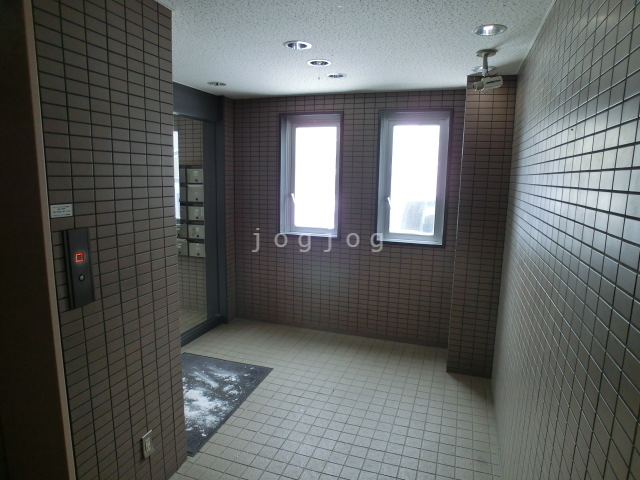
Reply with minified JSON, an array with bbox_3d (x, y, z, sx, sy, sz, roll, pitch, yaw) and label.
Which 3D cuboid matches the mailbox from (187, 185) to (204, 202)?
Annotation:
[{"bbox_3d":[-1.358,-0.511,4.282,0.243,0.193,0.150,4,9,18],"label":"mailbox"}]

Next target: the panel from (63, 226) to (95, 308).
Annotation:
[{"bbox_3d":[-0.912,0.106,1.471,0.025,0.295,0.087,4,9,18],"label":"panel"}]

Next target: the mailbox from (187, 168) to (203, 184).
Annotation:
[{"bbox_3d":[-1.354,-0.697,4.253,0.242,0.161,0.150,4,9,18],"label":"mailbox"}]

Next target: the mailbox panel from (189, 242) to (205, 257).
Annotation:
[{"bbox_3d":[-1.371,0.118,4.382,0.238,0.166,0.150,4,9,18],"label":"mailbox panel"}]

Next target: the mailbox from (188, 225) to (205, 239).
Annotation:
[{"bbox_3d":[-1.368,-0.087,4.350,0.241,0.162,0.150,4,9,18],"label":"mailbox"}]

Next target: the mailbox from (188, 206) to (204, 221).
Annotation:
[{"bbox_3d":[-1.362,-0.292,4.317,0.241,0.161,0.150,4,9,18],"label":"mailbox"}]

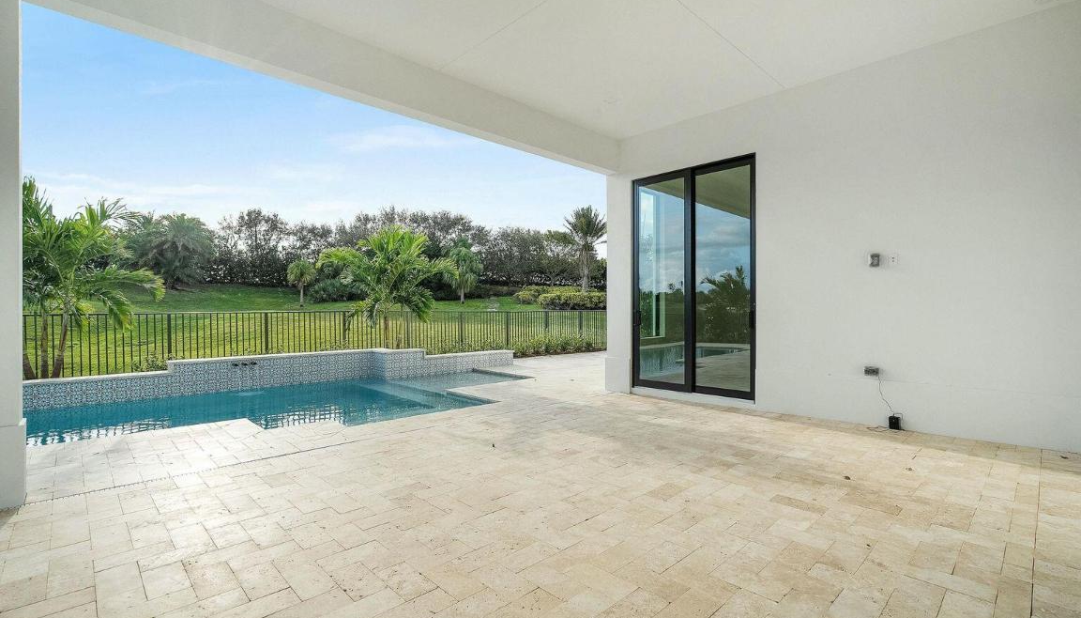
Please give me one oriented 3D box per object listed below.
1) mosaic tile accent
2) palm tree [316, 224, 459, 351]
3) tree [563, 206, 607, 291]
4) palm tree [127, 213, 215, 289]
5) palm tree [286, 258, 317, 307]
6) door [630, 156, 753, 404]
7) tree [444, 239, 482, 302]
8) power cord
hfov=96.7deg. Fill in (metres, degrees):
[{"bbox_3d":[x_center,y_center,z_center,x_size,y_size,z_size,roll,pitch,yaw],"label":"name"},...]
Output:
[{"bbox_3d":[-3.649,1.020,8.386,7.600,0.530,0.850,0,0,-43],"label":"mosaic tile accent"},{"bbox_3d":[-3.598,-0.313,11.200,3.050,3.200,3.000,0,0,-43],"label":"palm tree"},{"bbox_3d":[3.315,-4.204,35.000,3.400,6.500,3.400,0,0,0],"label":"tree"},{"bbox_3d":[-24.656,-3.844,32.000,5.100,5.000,5.100,0,0,-43],"label":"palm tree"},{"bbox_3d":[-14.415,-1.558,29.000,1.800,2.950,1.800,0,0,-43],"label":"palm tree"},{"bbox_3d":[2.031,-0.378,6.549,0.140,3.050,1.820,0,0,-43],"label":"door"},{"bbox_3d":[-4.935,-2.452,31.000,2.400,4.250,2.400,0,0,0],"label":"tree"},{"bbox_3d":[3.532,0.943,4.855,0.090,0.560,0.200,0,0,-43],"label":"power cord"}]

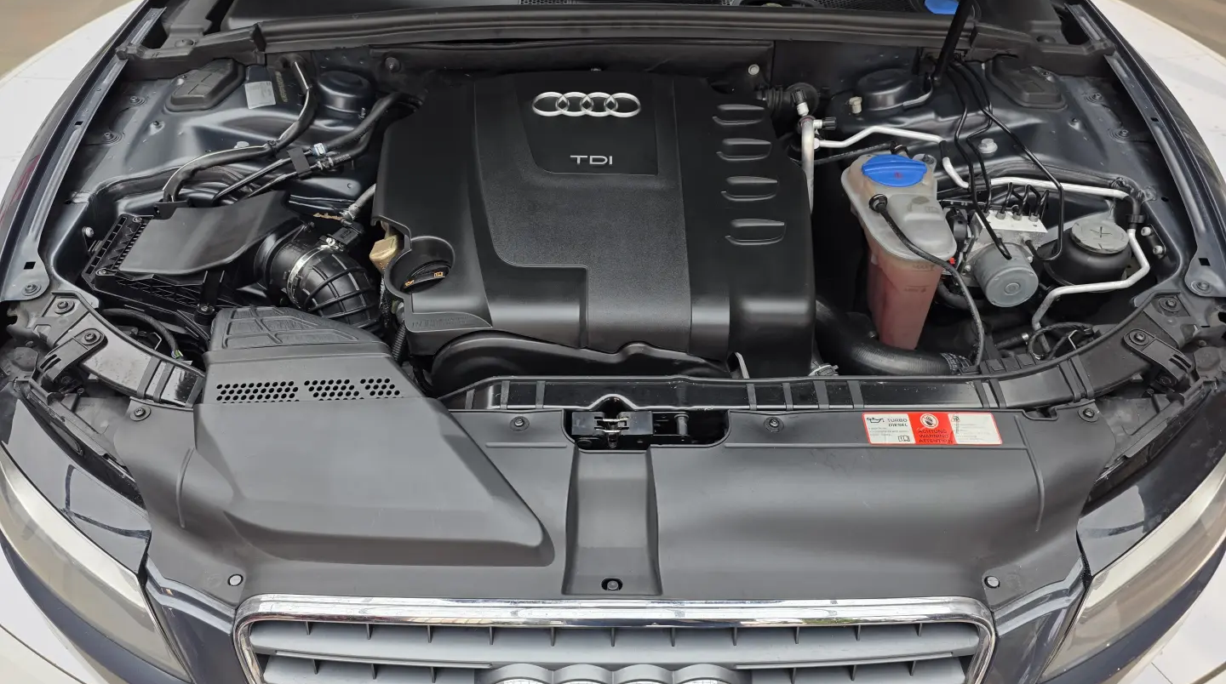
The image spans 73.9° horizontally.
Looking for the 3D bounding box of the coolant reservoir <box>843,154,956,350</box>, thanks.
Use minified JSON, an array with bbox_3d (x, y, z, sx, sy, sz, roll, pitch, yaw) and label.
[{"bbox_3d":[0.401,-0.129,1.197,0.138,0.270,0.175,0,44,0],"label":"coolant reservoir"}]

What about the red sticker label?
[{"bbox_3d":[0.367,0.100,0.935,0.153,0.002,0.043,0,51,0],"label":"red sticker label"}]

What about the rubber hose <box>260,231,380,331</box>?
[{"bbox_3d":[-0.378,-0.084,1.083,0.165,0.120,0.120,26,50,24],"label":"rubber hose"}]

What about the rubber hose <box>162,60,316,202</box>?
[{"bbox_3d":[-0.554,-0.327,1.251,0.155,0.090,0.340,0,44,0],"label":"rubber hose"}]

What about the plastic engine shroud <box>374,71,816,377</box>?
[{"bbox_3d":[-0.028,-0.197,1.198,0.575,0.155,0.510,0,51,0],"label":"plastic engine shroud"}]

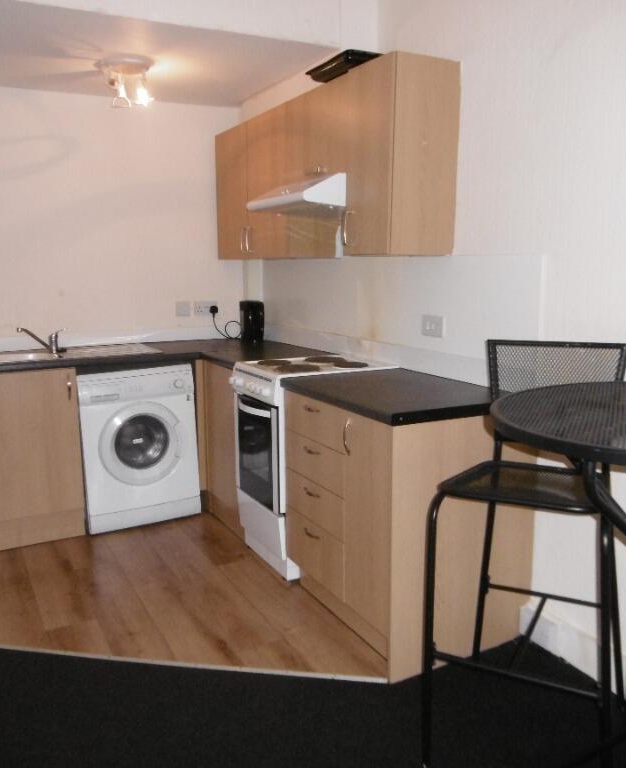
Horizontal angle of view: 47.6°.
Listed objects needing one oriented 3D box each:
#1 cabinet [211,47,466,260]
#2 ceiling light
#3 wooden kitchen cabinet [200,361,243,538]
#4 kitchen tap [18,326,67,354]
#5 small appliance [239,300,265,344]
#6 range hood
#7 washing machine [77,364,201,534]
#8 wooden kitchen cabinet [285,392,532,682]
[{"bbox_3d":[-0.010,-0.999,3.549,0.298,0.730,1.930,-5,11,-27],"label":"cabinet"},{"bbox_3d":[-0.962,-1.548,3.665,0.290,0.220,0.290,-5,11,-27],"label":"ceiling light"},{"bbox_3d":[-0.451,0.315,3.674,0.025,0.822,0.555,-5,11,-27],"label":"wooden kitchen cabinet"},{"bbox_3d":[-1.424,-0.217,3.747,0.240,0.155,0.065,-5,11,-27],"label":"kitchen tap"},{"bbox_3d":[-0.374,-0.383,4.353,0.150,0.253,0.175,-1,10,-5],"label":"small appliance"},{"bbox_3d":[0.043,-0.861,3.255,0.490,0.130,0.610,-5,11,-27],"label":"range hood"},{"bbox_3d":[-1.032,0.301,4.009,0.597,0.848,0.560,-5,11,-27],"label":"washing machine"},{"bbox_3d":[0.344,0.483,2.778,0.609,0.875,0.789,-5,11,-27],"label":"wooden kitchen cabinet"}]

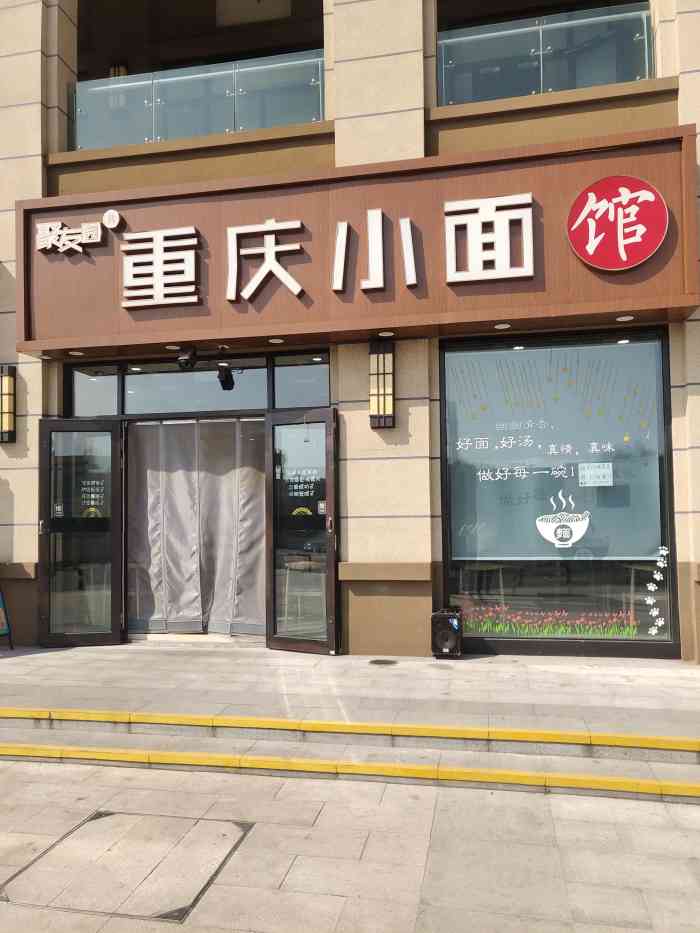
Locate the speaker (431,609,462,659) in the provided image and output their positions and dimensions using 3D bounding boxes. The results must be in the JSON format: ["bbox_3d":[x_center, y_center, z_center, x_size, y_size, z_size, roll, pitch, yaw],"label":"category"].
[{"bbox_3d":[0.901,1.539,7.453,0.280,0.445,0.250,-1,-3,13],"label":"speaker"}]

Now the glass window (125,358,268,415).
[{"bbox_3d":[-1.640,-0.851,8.582,1.620,0.550,0.070,-1,-3,13],"label":"glass window"}]

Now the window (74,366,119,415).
[{"bbox_3d":[-2.766,-0.807,8.834,0.540,0.540,0.070,-1,-3,13],"label":"window"}]

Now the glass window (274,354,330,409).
[{"bbox_3d":[-0.479,-0.881,8.322,0.600,0.560,0.070,-1,-3,13],"label":"glass window"}]

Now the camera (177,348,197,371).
[{"bbox_3d":[-1.614,-1.067,8.012,0.190,0.210,0.190,-1,-3,13],"label":"camera"}]

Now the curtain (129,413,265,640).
[{"bbox_3d":[-1.614,0.631,8.594,1.630,2.280,0.120,-1,-3,13],"label":"curtain"}]

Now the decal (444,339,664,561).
[{"bbox_3d":[1.874,-0.126,7.527,1.950,2.000,0.030,-1,-3,13],"label":"decal"}]

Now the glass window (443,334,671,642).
[{"bbox_3d":[1.891,0.201,7.497,2.000,2.770,0.080,-1,-3,13],"label":"glass window"}]

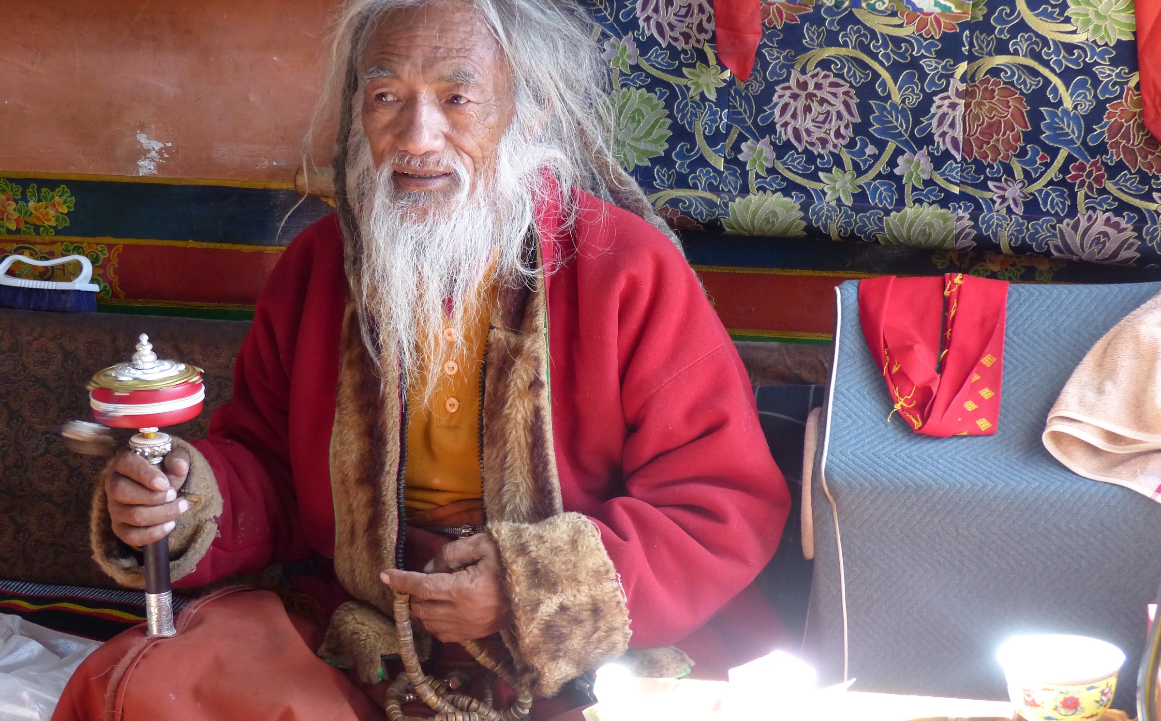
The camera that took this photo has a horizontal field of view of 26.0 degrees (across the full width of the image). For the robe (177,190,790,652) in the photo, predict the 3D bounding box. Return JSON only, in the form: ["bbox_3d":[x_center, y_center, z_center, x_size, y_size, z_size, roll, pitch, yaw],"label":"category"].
[{"bbox_3d":[-0.057,0.068,2.308,0.520,0.435,0.440,5,12,17],"label":"robe"}]

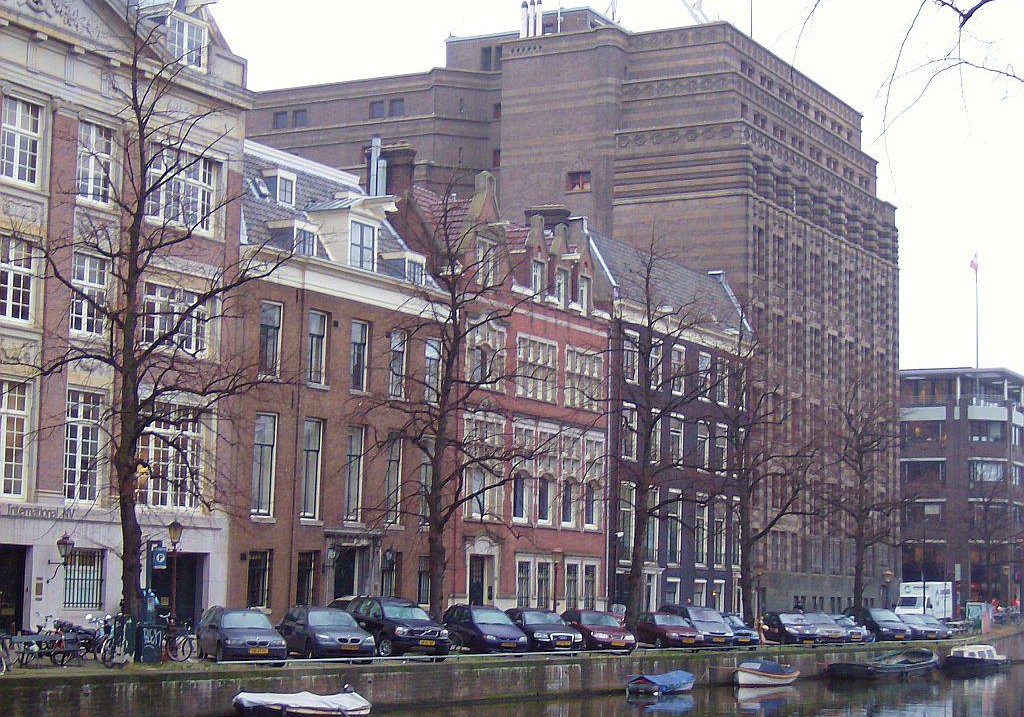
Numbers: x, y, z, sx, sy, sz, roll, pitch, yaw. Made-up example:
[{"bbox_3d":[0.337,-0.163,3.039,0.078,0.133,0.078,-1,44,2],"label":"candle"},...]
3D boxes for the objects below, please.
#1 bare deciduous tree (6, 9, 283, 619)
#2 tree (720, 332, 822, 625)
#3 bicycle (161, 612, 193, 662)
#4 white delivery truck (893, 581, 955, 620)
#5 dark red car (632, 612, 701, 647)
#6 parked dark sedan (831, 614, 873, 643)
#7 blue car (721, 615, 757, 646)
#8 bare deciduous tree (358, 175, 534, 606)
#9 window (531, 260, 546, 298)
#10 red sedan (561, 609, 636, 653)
[{"bbox_3d":[-9.196,-0.668,51.610,6.800,16.530,6.800,-3,-8,30],"label":"bare deciduous tree"},{"bbox_3d":[10.611,5.277,84.474,4.300,12.870,4.300,1,-7,0],"label":"tree"},{"bbox_3d":[-9.233,7.387,54.500,1.750,1.170,0.600,1,-7,2],"label":"bicycle"},{"bbox_3d":[24.818,15.024,124.135,2.000,3.080,5.300,-3,-8,30],"label":"white delivery truck"},{"bbox_3d":[5.853,10.581,80.302,1.720,1.420,4.350,3,-7,-18],"label":"dark red car"},{"bbox_3d":[15.429,12.958,99.014,1.780,1.400,4.500,4,-7,-20],"label":"parked dark sedan"},{"bbox_3d":[8.659,11.235,85.721,1.730,1.480,4.200,3,-7,-18],"label":"blue car"},{"bbox_3d":[-2.045,1.678,64.235,5.500,14.990,5.500,1,-7,0],"label":"bare deciduous tree"},{"bbox_3d":[1.122,-3.454,89.249,0.300,1.663,1.150,-2,-7,28],"label":"window"},{"bbox_3d":[3.035,9.899,74.947,1.750,1.430,4.500,3,-7,-13],"label":"red sedan"}]

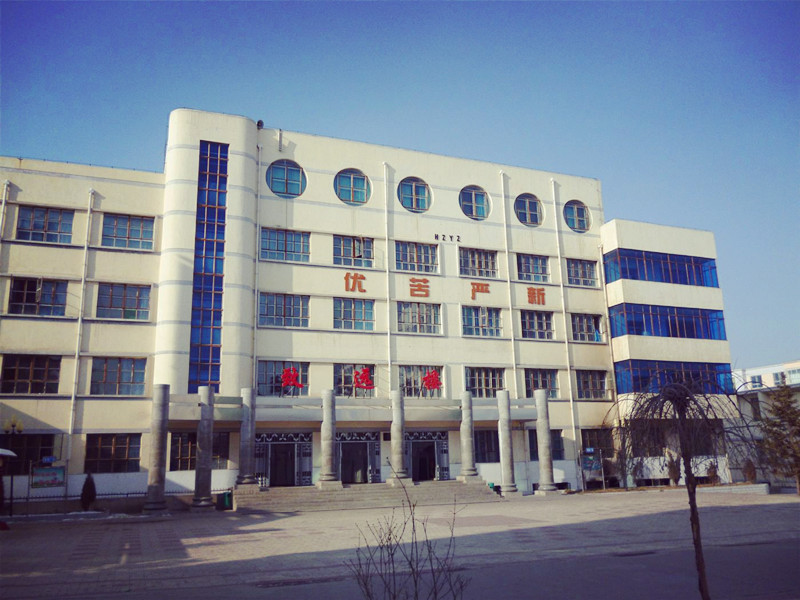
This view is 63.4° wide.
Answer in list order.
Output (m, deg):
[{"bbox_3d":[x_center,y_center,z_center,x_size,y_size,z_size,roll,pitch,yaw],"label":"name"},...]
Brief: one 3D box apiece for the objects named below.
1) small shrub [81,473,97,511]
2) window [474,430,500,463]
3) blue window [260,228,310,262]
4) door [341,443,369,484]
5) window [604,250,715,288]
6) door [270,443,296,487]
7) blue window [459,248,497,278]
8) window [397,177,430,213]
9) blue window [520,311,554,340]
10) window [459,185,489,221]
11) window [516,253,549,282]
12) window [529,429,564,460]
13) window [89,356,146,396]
[{"bbox_3d":[-13.490,8.293,28.024,0.650,1.680,0.650,4,-14,-21],"label":"small shrub"},{"bbox_3d":[4.977,8.230,36.311,2.313,1.738,0.200,4,-15,-21],"label":"window"},{"bbox_3d":[-6.138,-2.879,34.755,2.728,1.771,0.200,4,-14,-22],"label":"blue window"},{"bbox_3d":[-2.316,8.415,33.345,1.450,2.097,0.150,4,-15,-21],"label":"door"},{"bbox_3d":[17.893,-1.929,43.942,8.378,2.066,1.415,4,-14,-21],"label":"window"},{"bbox_3d":[-5.866,8.219,32.255,1.287,2.112,0.150,4,-14,-22],"label":"door"},{"bbox_3d":[4.743,-2.200,38.856,2.539,1.707,0.200,4,-15,-21],"label":"blue window"},{"bbox_3d":[0.926,-6.218,38.456,2.310,2.320,0.250,4,-15,-21],"label":"window"},{"bbox_3d":[8.509,1.592,39.788,2.321,1.793,0.200,4,-14,-22],"label":"blue window"},{"bbox_3d":[4.632,-5.894,39.386,2.260,2.280,0.200,4,-15,-21],"label":"window"},{"bbox_3d":[8.265,-1.942,39.828,2.230,1.700,0.200,4,-15,-21],"label":"window"},{"bbox_3d":[8.809,8.664,38.667,2.364,1.807,0.200,4,-14,-21],"label":"window"},{"bbox_3d":[-13.126,3.584,30.242,2.313,1.727,0.200,4,-15,-21],"label":"window"}]

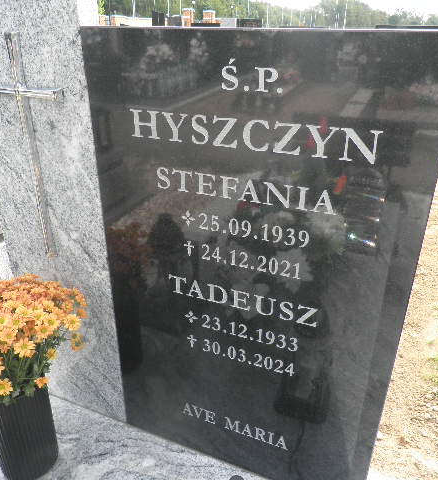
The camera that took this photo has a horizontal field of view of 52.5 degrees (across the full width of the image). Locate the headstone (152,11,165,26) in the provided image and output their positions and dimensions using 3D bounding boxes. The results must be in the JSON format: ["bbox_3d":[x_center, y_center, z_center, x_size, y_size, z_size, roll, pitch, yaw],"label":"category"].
[{"bbox_3d":[-2.506,-8.825,18.500,0.530,1.220,0.130,11,28,20],"label":"headstone"}]

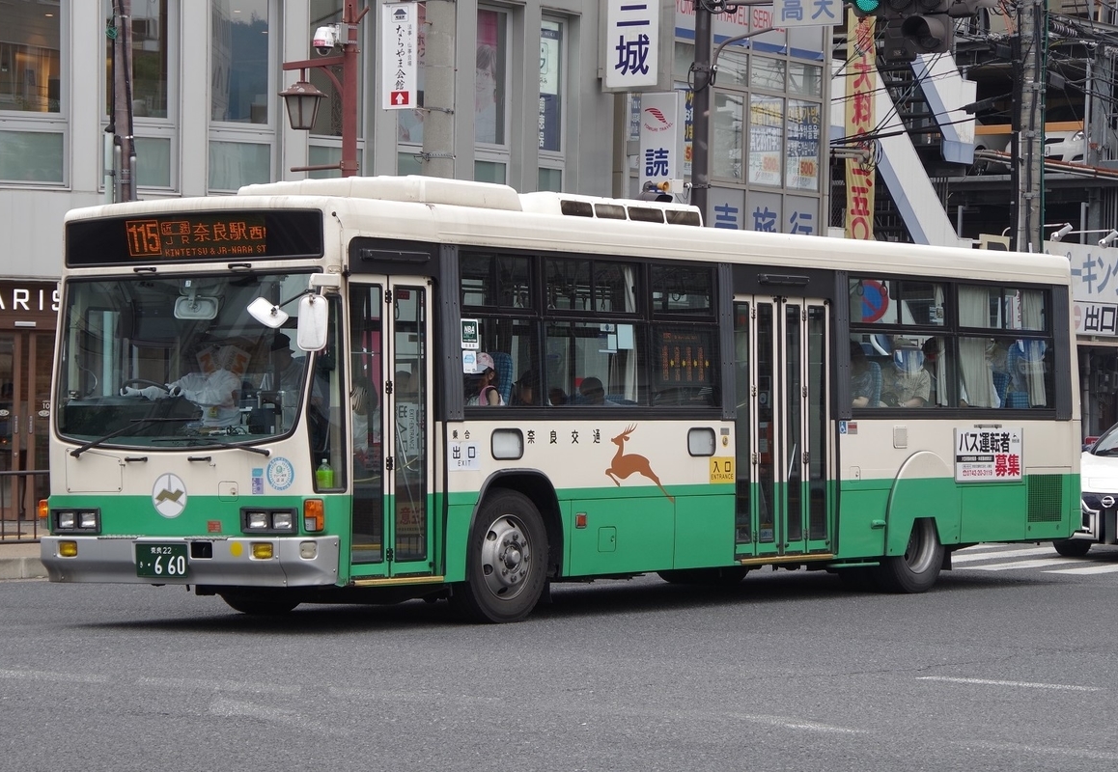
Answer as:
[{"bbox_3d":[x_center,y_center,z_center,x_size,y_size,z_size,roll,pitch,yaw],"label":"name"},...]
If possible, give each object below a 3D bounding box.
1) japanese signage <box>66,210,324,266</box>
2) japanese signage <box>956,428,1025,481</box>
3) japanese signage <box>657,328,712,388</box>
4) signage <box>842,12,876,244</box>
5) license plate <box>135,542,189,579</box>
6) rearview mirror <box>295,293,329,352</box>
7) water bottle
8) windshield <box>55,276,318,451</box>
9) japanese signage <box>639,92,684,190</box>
[{"bbox_3d":[-2.521,-0.984,22.169,2.300,0.340,0.120,0,0,37],"label":"japanese signage"},{"bbox_3d":[3.734,0.598,28.526,0.040,0.475,1.230,0,0,37],"label":"japanese signage"},{"bbox_3d":[0.947,-0.208,24.862,0.060,0.450,0.750,0,0,37],"label":"japanese signage"},{"bbox_3d":[4.902,-4.036,53.500,0.540,4.200,0.060,0,0,14],"label":"signage"},{"bbox_3d":[-2.658,1.175,22.000,0.440,0.220,0.020,0,0,35],"label":"license plate"},{"bbox_3d":[-1.603,-0.409,21.250,0.210,0.370,0.080,1,0,7],"label":"rearview mirror"},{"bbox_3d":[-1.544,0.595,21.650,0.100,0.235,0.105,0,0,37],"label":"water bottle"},{"bbox_3d":[-2.545,-0.174,22.142,2.250,1.200,0.250,0,-4,37],"label":"windshield"},{"bbox_3d":[1.294,-2.570,42.100,0.570,2.350,0.200,0,0,30],"label":"japanese signage"}]

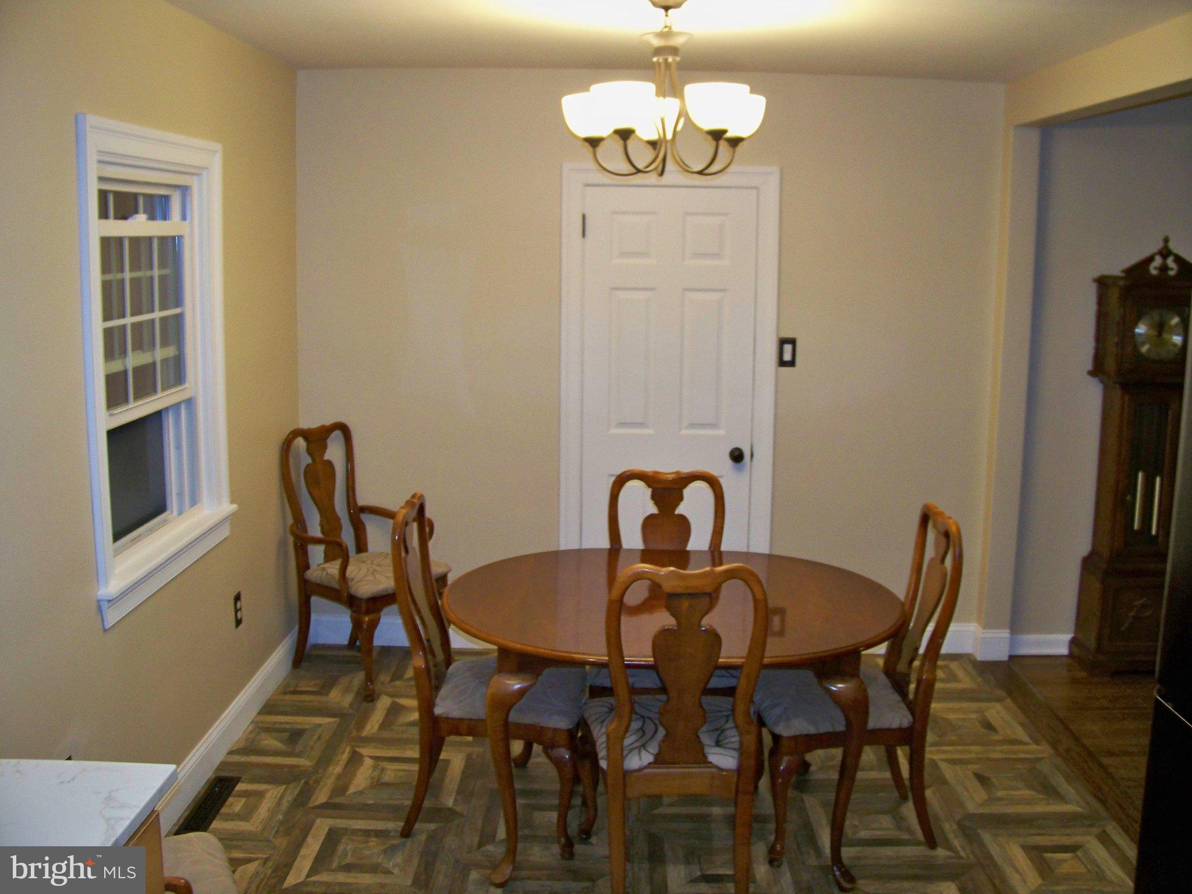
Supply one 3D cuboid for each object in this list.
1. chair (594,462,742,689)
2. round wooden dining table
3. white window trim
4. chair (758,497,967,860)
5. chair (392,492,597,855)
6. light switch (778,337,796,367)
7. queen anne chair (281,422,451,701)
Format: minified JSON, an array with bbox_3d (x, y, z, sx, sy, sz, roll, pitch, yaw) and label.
[{"bbox_3d":[0.225,0.601,3.691,0.518,1.007,0.567,1,10,1],"label":"chair"},{"bbox_3d":[0.212,0.787,3.355,1.310,0.745,1.056,1,10,1],"label":"round wooden dining table"},{"bbox_3d":[-1.234,-0.251,3.249,0.127,1.281,1.046,1,10,1],"label":"white window trim"},{"bbox_3d":[0.748,0.664,3.320,0.567,1.007,0.528,1,10,1],"label":"chair"},{"bbox_3d":[-0.291,0.648,3.375,0.572,1.007,0.528,1,10,1],"label":"chair"},{"bbox_3d":[0.789,-0.387,4.673,0.076,0.124,0.012,1,10,1],"label":"light switch"},{"bbox_3d":[-0.932,0.427,4.564,0.577,1.012,0.567,7,12,32],"label":"queen anne chair"}]

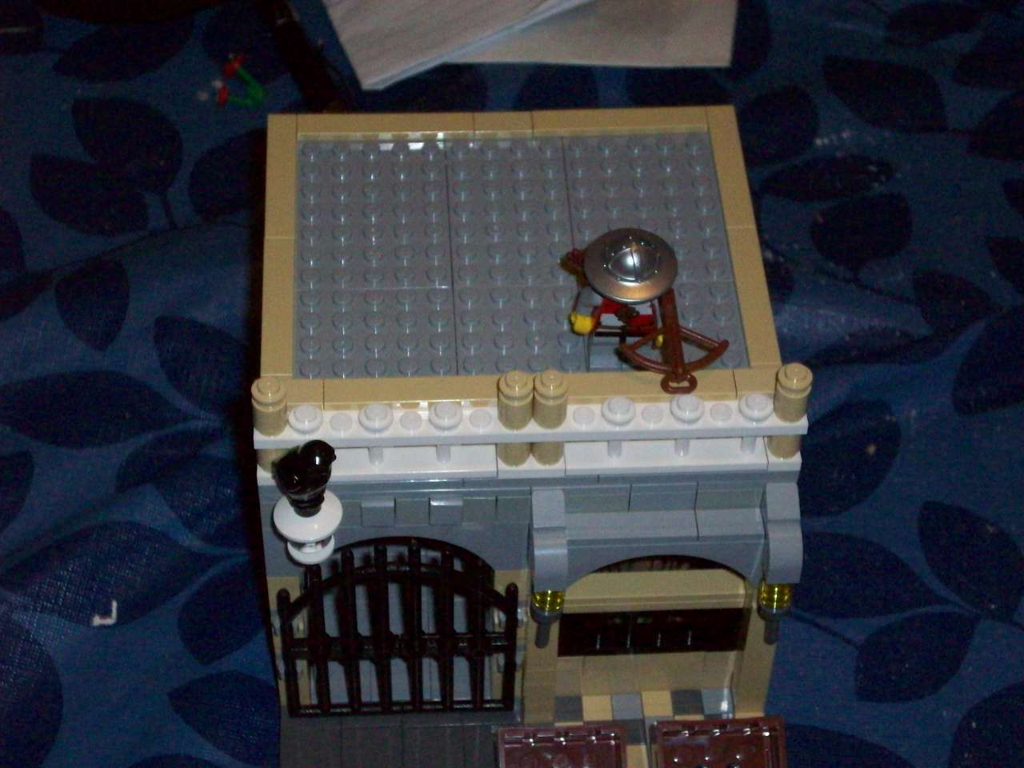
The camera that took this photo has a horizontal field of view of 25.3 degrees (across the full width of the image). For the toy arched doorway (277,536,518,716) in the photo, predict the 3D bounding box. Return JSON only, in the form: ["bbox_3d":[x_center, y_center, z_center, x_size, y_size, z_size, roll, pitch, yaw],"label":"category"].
[{"bbox_3d":[-0.029,0.062,0.575,0.059,0.075,0.004,-1,49,-3],"label":"toy arched doorway"}]

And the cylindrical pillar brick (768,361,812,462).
[{"bbox_3d":[0.065,0.006,0.531,0.008,0.027,0.008,1,49,-1],"label":"cylindrical pillar brick"}]

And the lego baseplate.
[{"bbox_3d":[0.000,-0.033,0.591,0.112,0.005,0.088,-1,49,-3],"label":"lego baseplate"}]

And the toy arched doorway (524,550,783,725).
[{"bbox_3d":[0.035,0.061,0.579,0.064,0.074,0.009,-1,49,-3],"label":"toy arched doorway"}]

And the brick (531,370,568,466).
[{"bbox_3d":[0.009,0.008,0.528,0.008,0.027,0.008,-1,49,-3],"label":"brick"}]

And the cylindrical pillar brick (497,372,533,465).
[{"bbox_3d":[0.001,0.008,0.528,0.008,0.027,0.008,1,49,-1],"label":"cylindrical pillar brick"}]

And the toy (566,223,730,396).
[{"bbox_3d":[0.033,-0.014,0.547,0.038,0.042,0.032,-1,49,-3],"label":"toy"}]

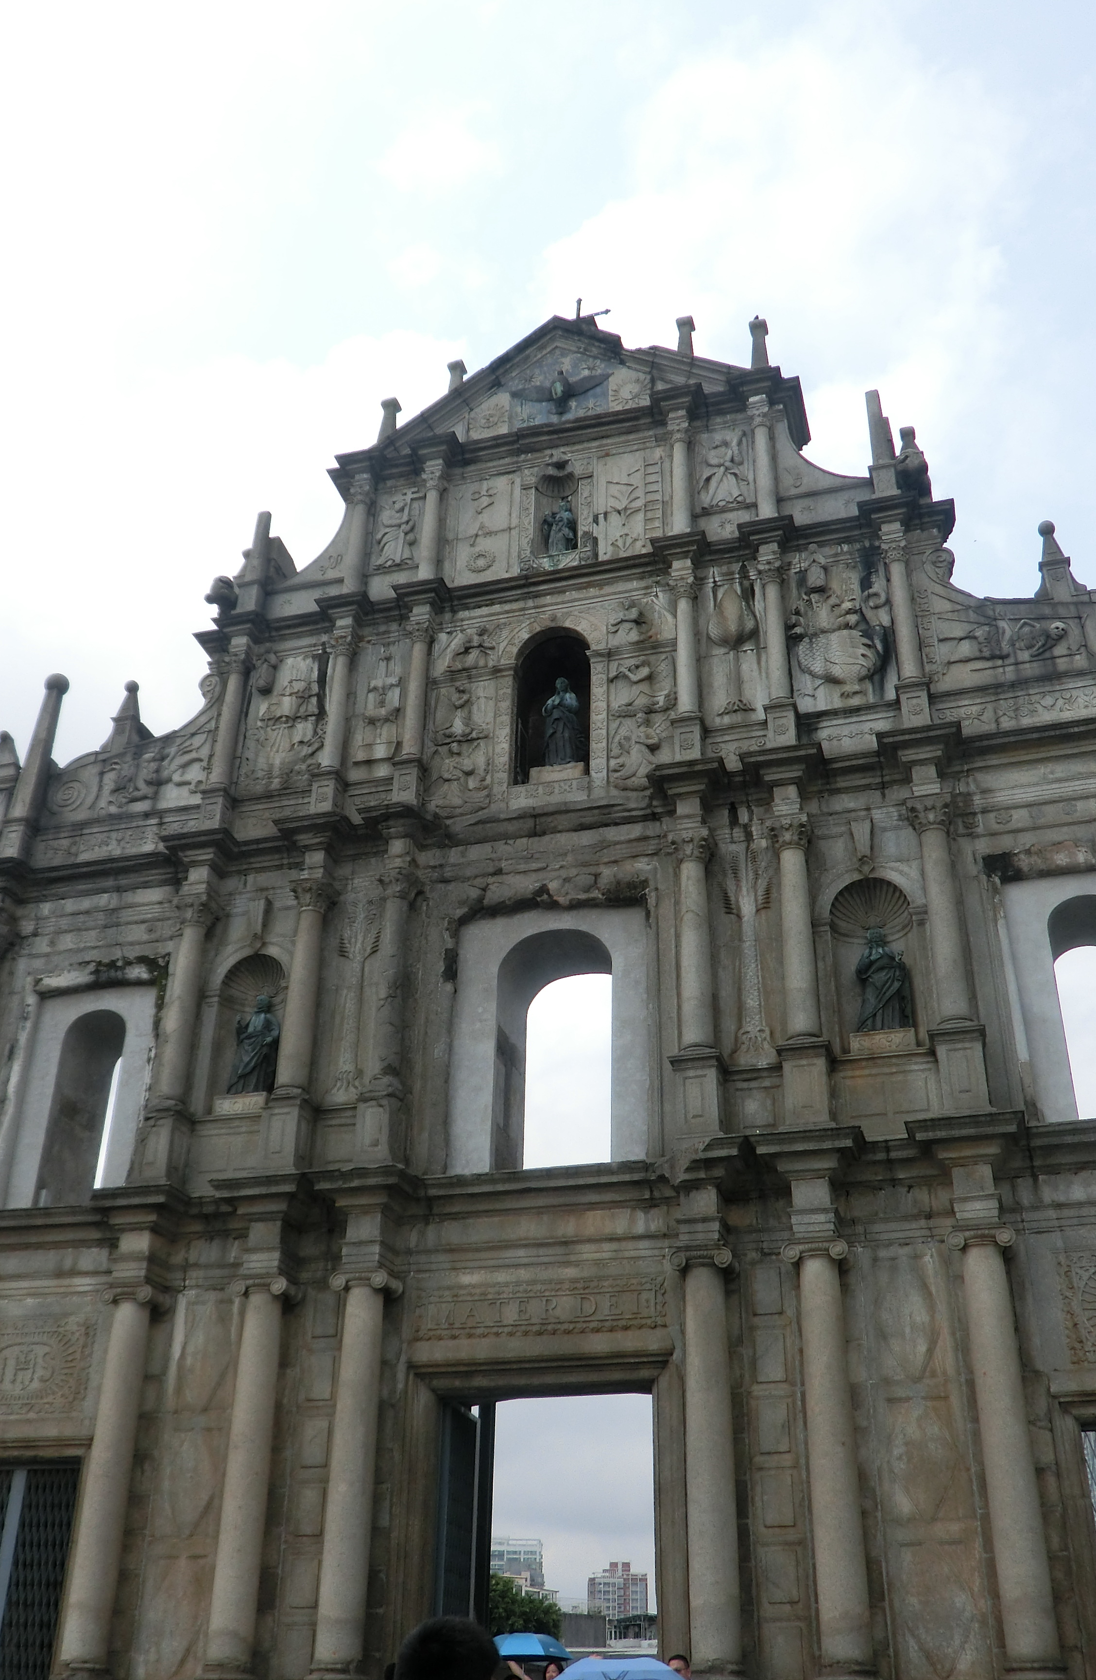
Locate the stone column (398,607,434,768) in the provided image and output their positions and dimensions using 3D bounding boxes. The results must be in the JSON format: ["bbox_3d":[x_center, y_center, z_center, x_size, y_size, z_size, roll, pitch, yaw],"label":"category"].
[{"bbox_3d":[-2.212,-2.592,26.222,0.445,2.964,0.445,0,-30,0],"label":"stone column"}]

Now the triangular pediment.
[{"bbox_3d":[0.265,-8.225,28.096,6.592,2.699,0.927,-8,-30,14],"label":"triangular pediment"}]

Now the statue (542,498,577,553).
[{"bbox_3d":[0.246,-5.599,27.897,0.661,1.459,0.456,-8,-31,14],"label":"statue"}]

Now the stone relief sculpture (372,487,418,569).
[{"bbox_3d":[-2.666,-5.536,27.630,0.804,1.789,0.200,-8,-32,15],"label":"stone relief sculpture"}]

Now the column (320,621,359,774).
[{"bbox_3d":[-3.459,-2.350,25.644,0.500,3.010,0.500,-8,-32,15],"label":"column"}]

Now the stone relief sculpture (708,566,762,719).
[{"bbox_3d":[2.903,-3.145,24.107,0.761,2.781,0.400,-8,-32,15],"label":"stone relief sculpture"}]

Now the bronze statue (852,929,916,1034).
[{"bbox_3d":[4.654,1.963,21.661,0.741,1.653,0.513,-8,-31,14],"label":"bronze statue"}]

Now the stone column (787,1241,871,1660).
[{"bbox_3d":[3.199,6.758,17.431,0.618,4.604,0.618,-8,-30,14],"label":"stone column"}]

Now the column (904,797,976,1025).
[{"bbox_3d":[5.289,1.017,20.813,0.570,3.400,0.570,-8,-31,14],"label":"column"}]

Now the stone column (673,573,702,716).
[{"bbox_3d":[2.199,-2.982,24.566,0.430,2.800,0.430,-8,-31,14],"label":"stone column"}]

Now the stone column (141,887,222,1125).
[{"bbox_3d":[-5.548,2.584,23.558,0.620,3.520,0.600,-8,-31,14],"label":"stone column"}]

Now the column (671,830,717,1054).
[{"bbox_3d":[2.088,1.383,22.107,0.616,3.420,0.616,-8,-31,14],"label":"column"}]

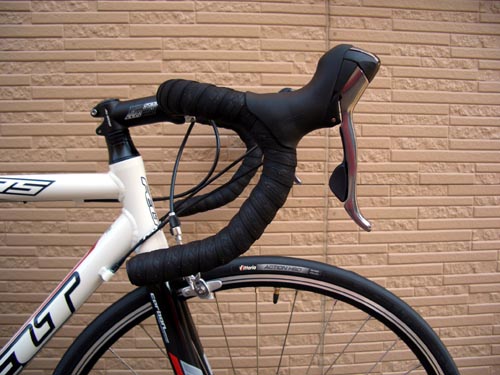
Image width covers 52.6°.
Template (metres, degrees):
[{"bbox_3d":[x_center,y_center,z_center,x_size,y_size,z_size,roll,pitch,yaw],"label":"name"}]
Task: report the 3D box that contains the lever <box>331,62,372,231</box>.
[{"bbox_3d":[0.094,-0.035,0.467,0.038,0.152,0.029,0,6,-3],"label":"lever"}]

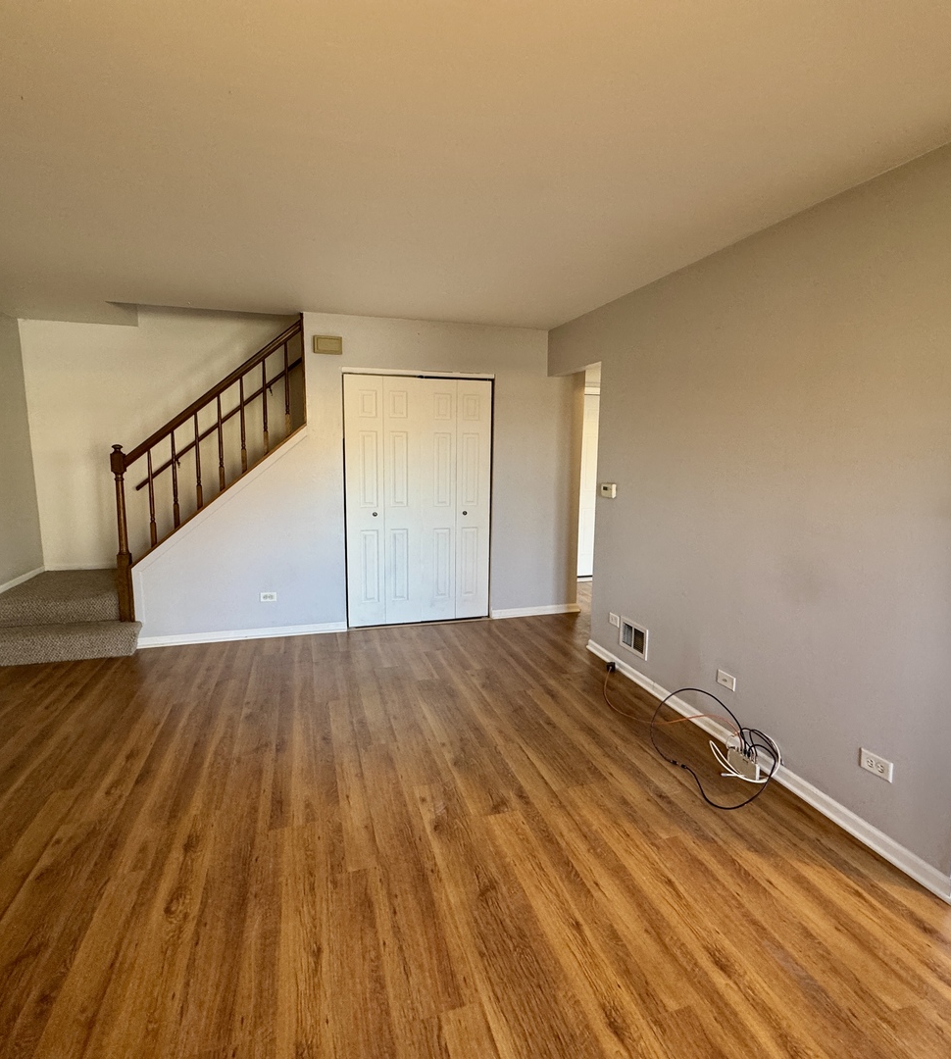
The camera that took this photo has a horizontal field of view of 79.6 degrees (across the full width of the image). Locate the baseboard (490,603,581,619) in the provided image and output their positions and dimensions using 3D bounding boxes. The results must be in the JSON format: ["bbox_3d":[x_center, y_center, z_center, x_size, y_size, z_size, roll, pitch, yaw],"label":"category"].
[{"bbox_3d":[0.556,0.726,5.086,0.849,0.077,0.020,-2,8,-17],"label":"baseboard"}]

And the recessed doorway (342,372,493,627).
[{"bbox_3d":[-0.451,-0.222,4.680,1.223,2.050,0.110,-2,8,-17],"label":"recessed doorway"}]

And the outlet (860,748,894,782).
[{"bbox_3d":[1.482,0.874,2.116,0.010,0.075,0.121,-2,8,-17],"label":"outlet"}]

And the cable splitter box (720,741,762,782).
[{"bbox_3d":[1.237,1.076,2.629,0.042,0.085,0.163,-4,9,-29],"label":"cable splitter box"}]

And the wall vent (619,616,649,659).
[{"bbox_3d":[1.002,0.699,3.655,0.015,0.195,0.305,-2,8,-17],"label":"wall vent"}]

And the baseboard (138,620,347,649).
[{"bbox_3d":[-1.747,0.805,4.369,1.485,0.080,0.020,-2,8,-17],"label":"baseboard"}]

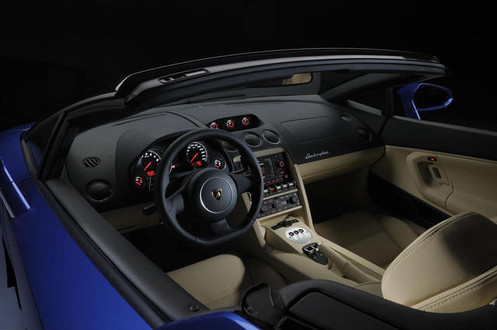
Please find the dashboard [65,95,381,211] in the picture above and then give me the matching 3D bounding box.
[{"bbox_3d":[-0.046,-0.102,2.057,1.340,0.265,0.570,-12,20,-29],"label":"dashboard"}]

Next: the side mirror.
[{"bbox_3d":[0.830,-0.288,2.331,0.220,0.180,0.165,-8,18,-18],"label":"side mirror"}]

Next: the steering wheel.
[{"bbox_3d":[-0.119,0.067,1.532,0.360,0.350,0.090,-12,-3,-29],"label":"steering wheel"}]

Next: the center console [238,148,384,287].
[{"bbox_3d":[0.234,0.205,1.684,0.260,0.365,0.700,-12,20,-29],"label":"center console"}]

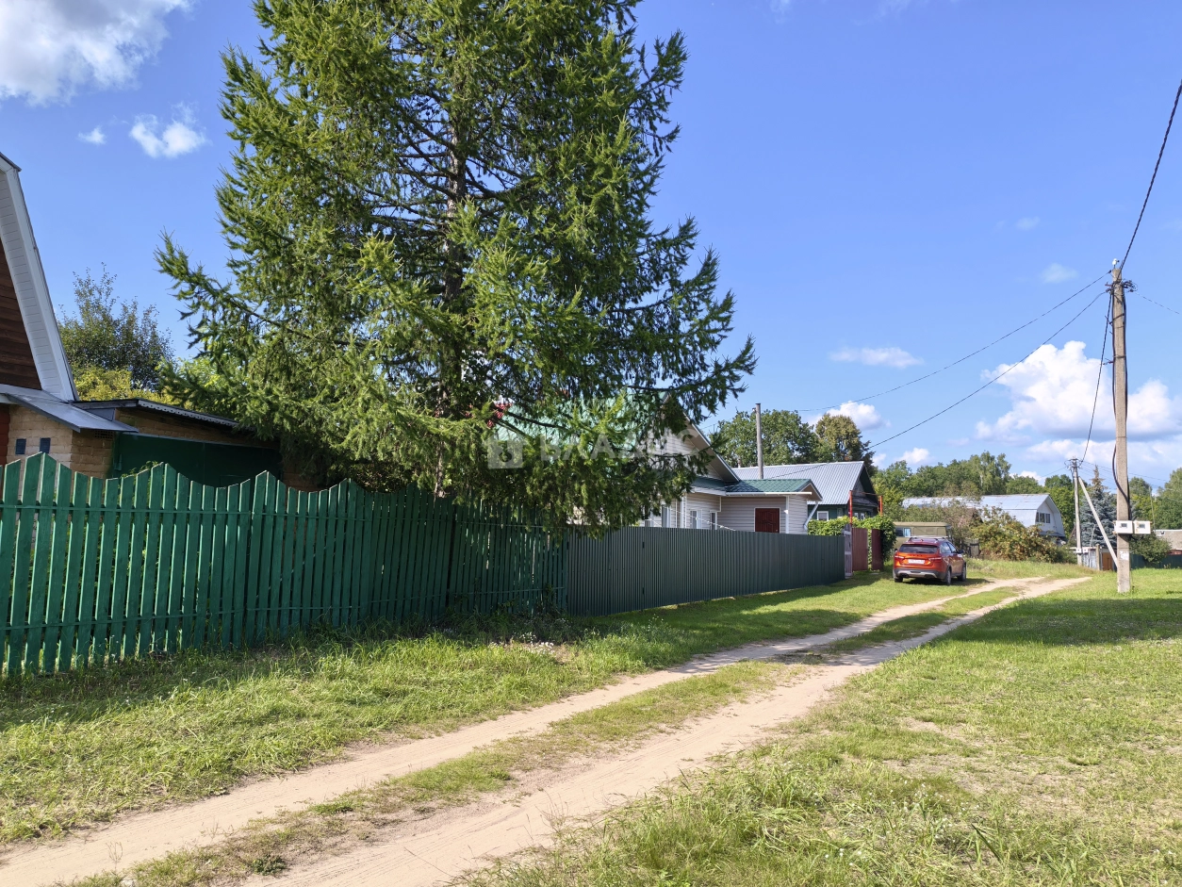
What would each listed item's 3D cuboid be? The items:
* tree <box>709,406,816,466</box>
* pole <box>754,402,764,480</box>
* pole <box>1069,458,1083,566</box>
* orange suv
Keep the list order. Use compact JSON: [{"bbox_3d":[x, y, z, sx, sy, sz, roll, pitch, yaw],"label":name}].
[{"bbox_3d":[14.390,3.171,76.605,8.800,12.400,8.500,-3,-7,31],"label":"tree"},{"bbox_3d":[7.231,1.837,39.351,0.270,7.200,0.240,-3,-7,31],"label":"pole"},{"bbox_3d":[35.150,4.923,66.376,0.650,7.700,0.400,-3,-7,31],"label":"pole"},{"bbox_3d":[11.600,3.955,31.450,1.820,1.540,4.420,-3,-7,31],"label":"orange suv"}]

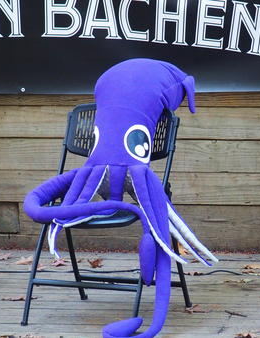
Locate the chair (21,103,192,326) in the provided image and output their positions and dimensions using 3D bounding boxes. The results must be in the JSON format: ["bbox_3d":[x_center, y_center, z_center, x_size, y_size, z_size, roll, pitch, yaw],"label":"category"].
[{"bbox_3d":[-0.095,0.183,15.372,0.495,0.812,0.567,3,11,25],"label":"chair"}]

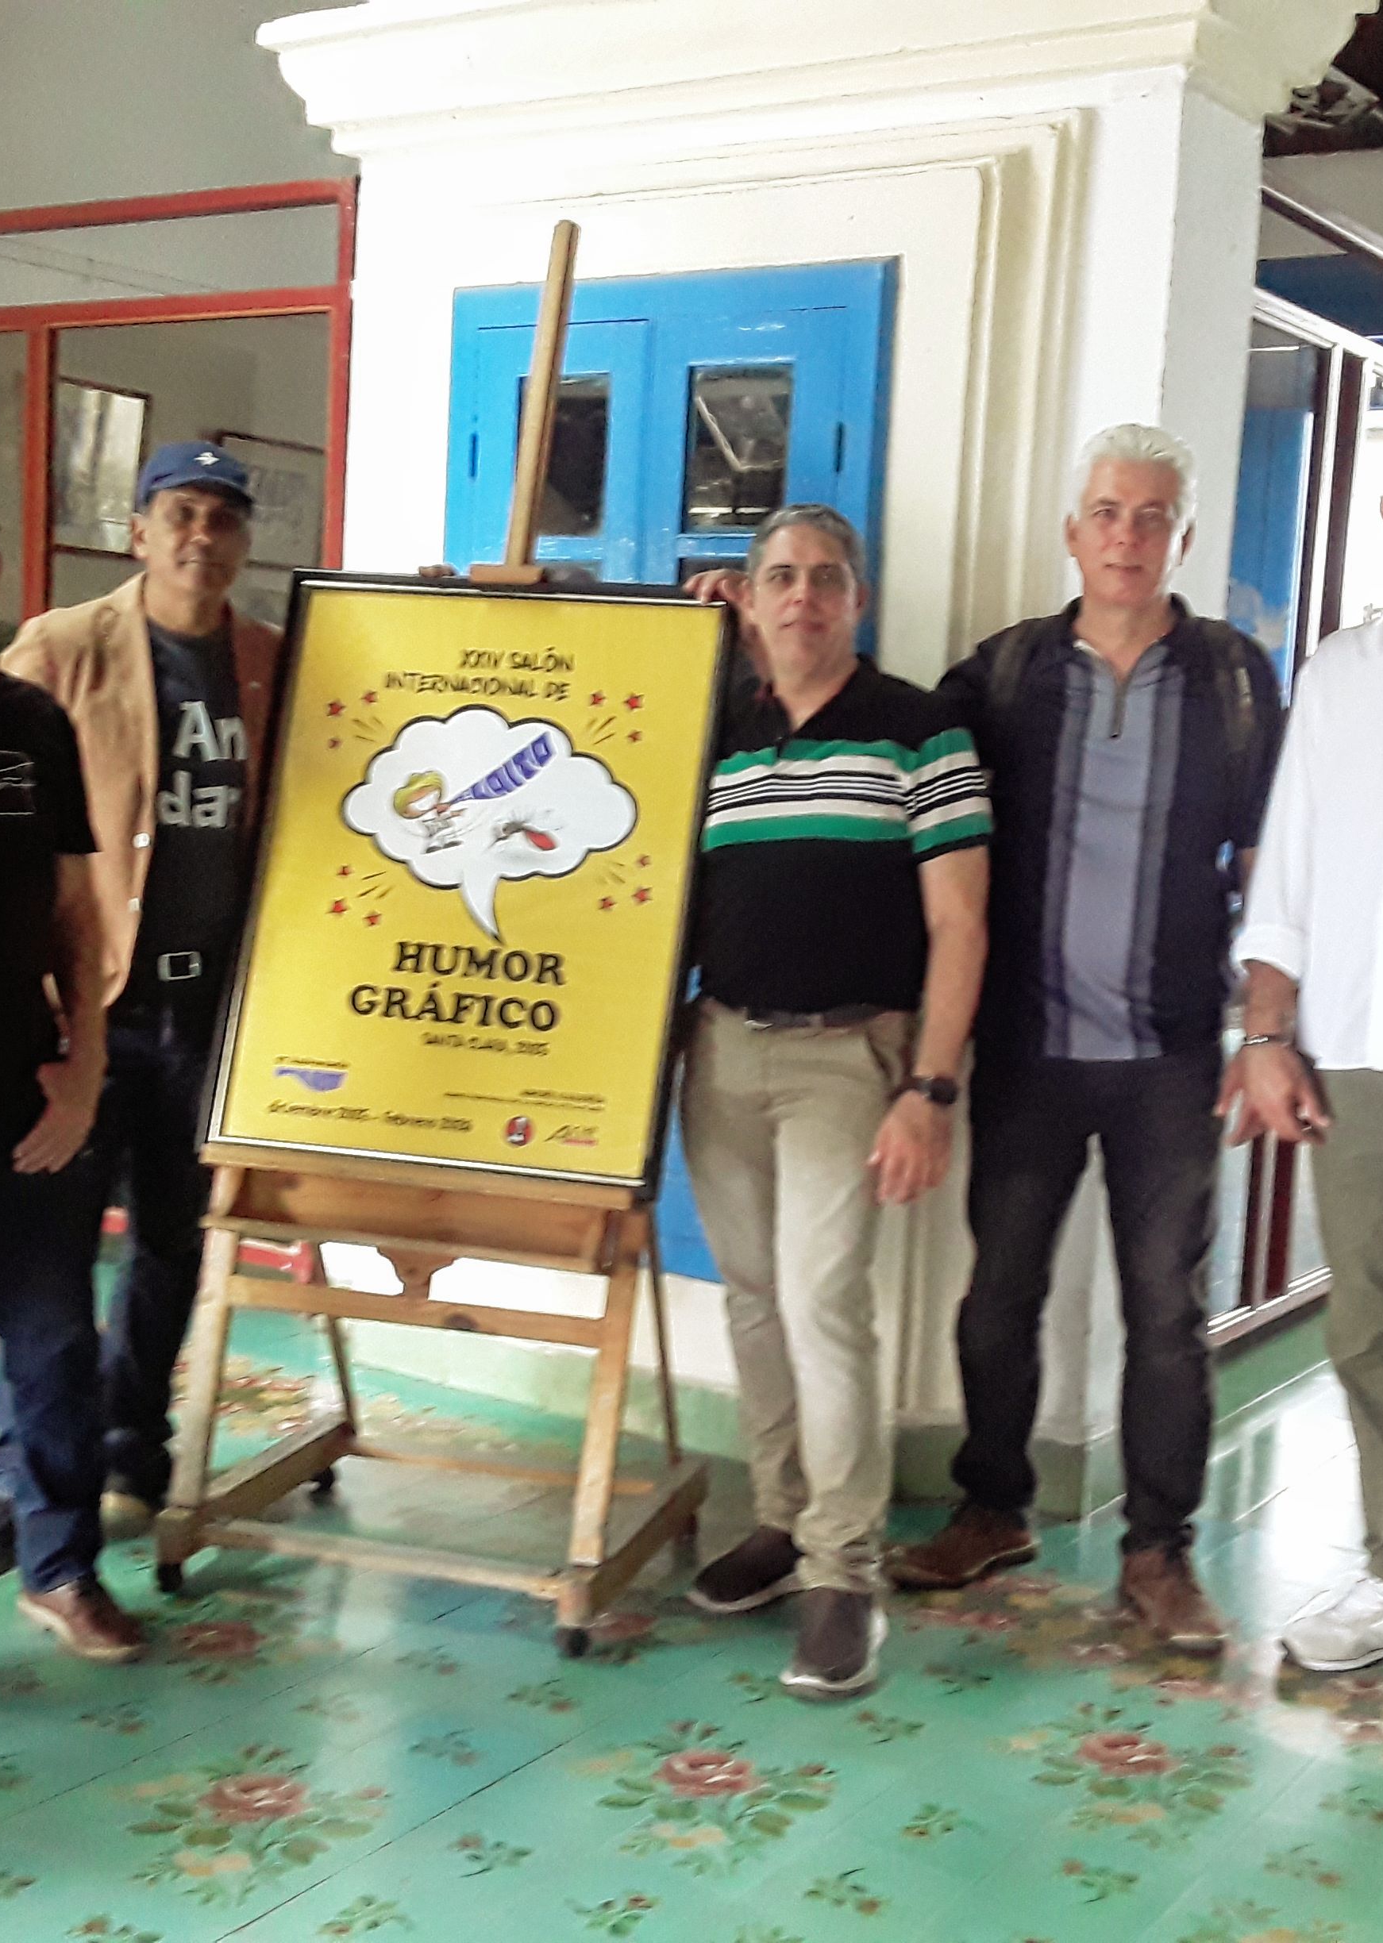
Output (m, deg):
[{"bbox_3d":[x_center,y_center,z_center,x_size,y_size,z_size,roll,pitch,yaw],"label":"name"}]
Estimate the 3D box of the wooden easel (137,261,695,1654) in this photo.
[{"bbox_3d":[-0.336,-0.108,3.543,0.692,2.121,0.581,5,7,16],"label":"wooden easel"}]

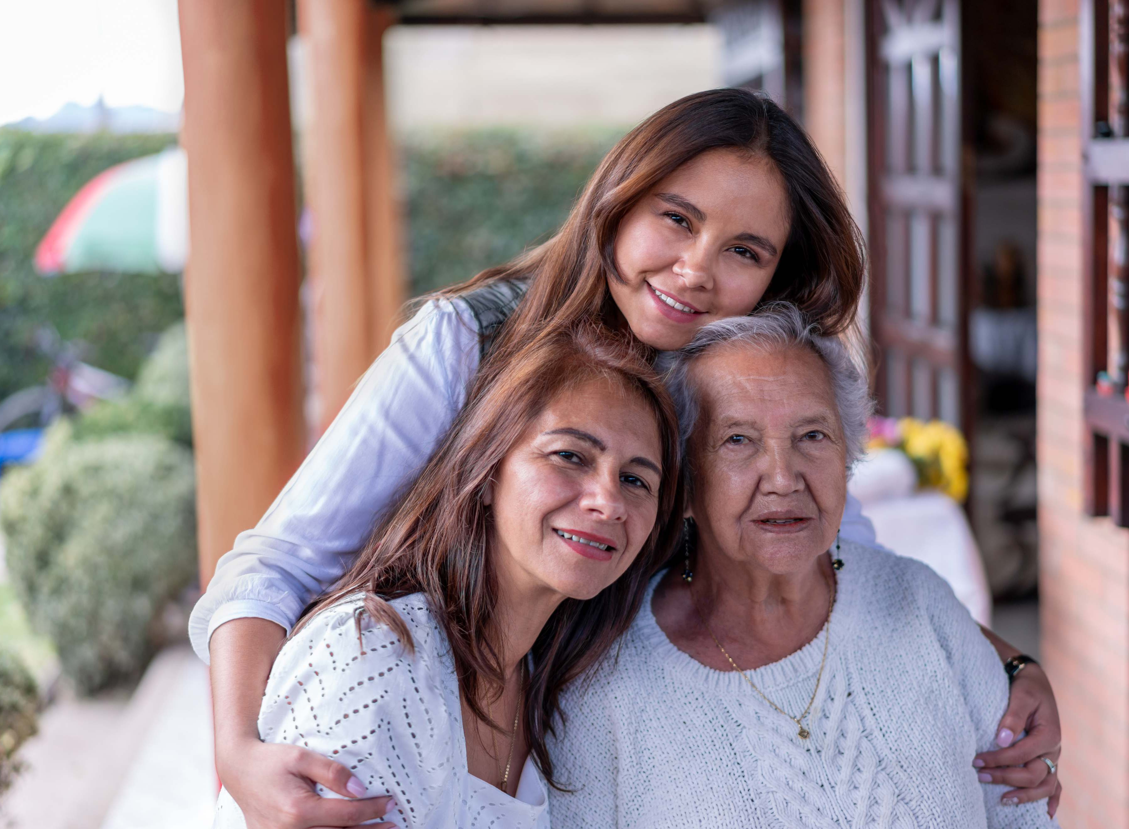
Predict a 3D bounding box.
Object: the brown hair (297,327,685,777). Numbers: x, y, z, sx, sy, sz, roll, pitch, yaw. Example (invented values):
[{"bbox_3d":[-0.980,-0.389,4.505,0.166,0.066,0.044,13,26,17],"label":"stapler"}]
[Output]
[{"bbox_3d":[-0.050,0.095,1.540,0.285,0.370,0.250,14,4,-15],"label":"brown hair"}]

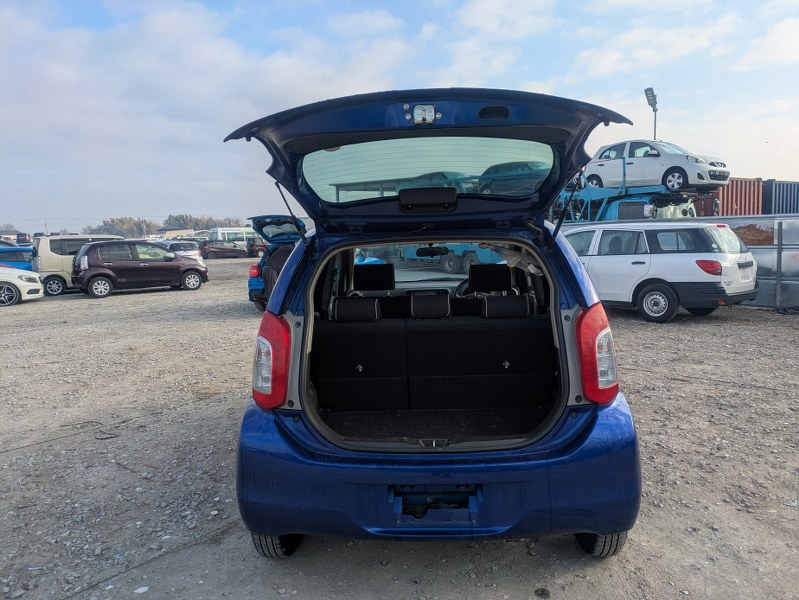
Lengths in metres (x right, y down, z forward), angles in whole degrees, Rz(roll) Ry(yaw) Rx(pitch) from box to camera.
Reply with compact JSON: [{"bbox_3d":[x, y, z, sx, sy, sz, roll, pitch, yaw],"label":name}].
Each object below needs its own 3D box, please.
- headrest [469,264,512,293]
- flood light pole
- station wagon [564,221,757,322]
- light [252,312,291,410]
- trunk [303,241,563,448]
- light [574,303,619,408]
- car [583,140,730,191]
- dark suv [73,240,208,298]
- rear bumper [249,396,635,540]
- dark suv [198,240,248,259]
[{"bbox_3d":[0.541,-0.130,3.435,0.260,0.170,0.110,-1,7,3],"label":"headrest"},{"bbox_3d":[10.149,-5.040,23.405,0.500,6.902,0.400,-7,8,-37],"label":"flood light pole"},{"bbox_3d":[3.562,-0.556,10.069,1.695,1.505,4.400,-8,9,-43],"label":"station wagon"},{"bbox_3d":[-0.545,0.258,2.424,0.200,0.410,0.210,-1,7,3],"label":"light"},{"bbox_3d":[0.139,0.162,2.495,1.080,0.830,0.560,-1,7,3],"label":"trunk"},{"bbox_3d":[0.812,0.224,2.342,0.200,0.410,0.210,-1,7,3],"label":"light"},{"bbox_3d":[7.128,-3.739,16.130,1.665,1.515,3.800,-6,11,-34],"label":"car"},{"bbox_3d":[-7.557,-1.004,17.077,3.650,1.535,1.665,-7,9,-38],"label":"dark suv"},{"bbox_3d":[0.146,0.713,2.389,1.660,0.600,0.380,-1,7,3],"label":"rear bumper"},{"bbox_3d":[-14.166,-4.087,47.000,3.800,1.500,1.690,-5,7,-23],"label":"dark suv"}]

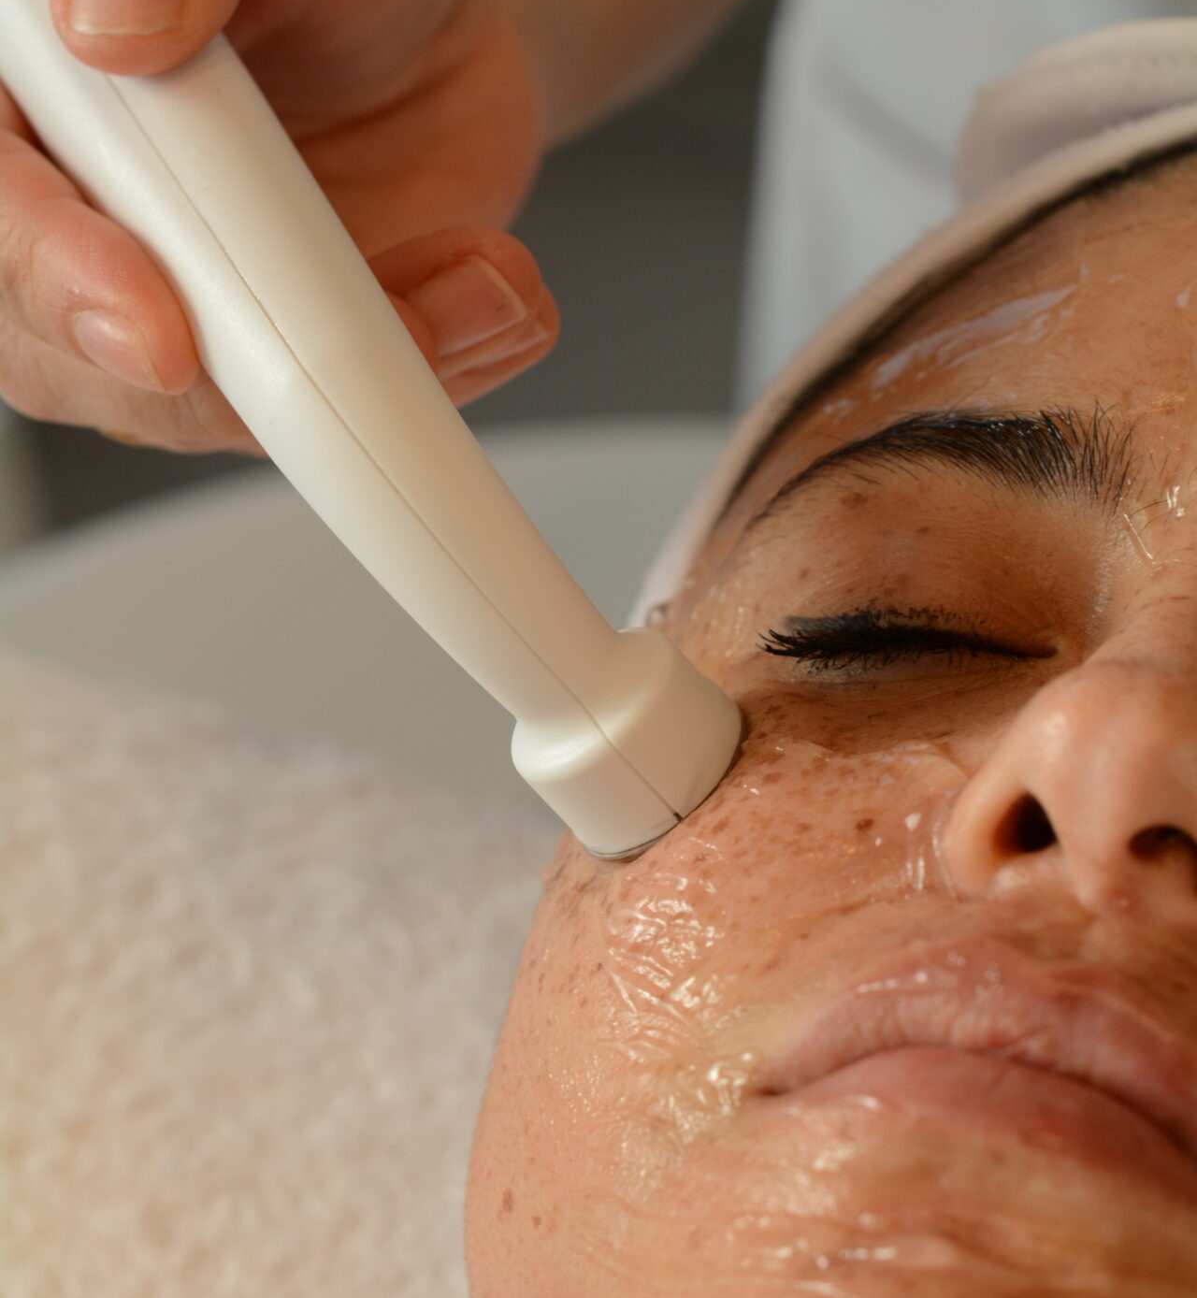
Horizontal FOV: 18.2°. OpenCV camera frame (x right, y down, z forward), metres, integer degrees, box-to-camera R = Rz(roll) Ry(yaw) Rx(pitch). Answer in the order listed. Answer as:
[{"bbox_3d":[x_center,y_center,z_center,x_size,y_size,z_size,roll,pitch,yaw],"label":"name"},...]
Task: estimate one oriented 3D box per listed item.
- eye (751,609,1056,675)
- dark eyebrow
[{"bbox_3d":[0.032,-0.001,0.391,0.033,0.010,0.010,7,50,24],"label":"eye"},{"bbox_3d":[0.036,-0.019,0.396,0.047,0.015,0.014,6,50,25],"label":"dark eyebrow"}]

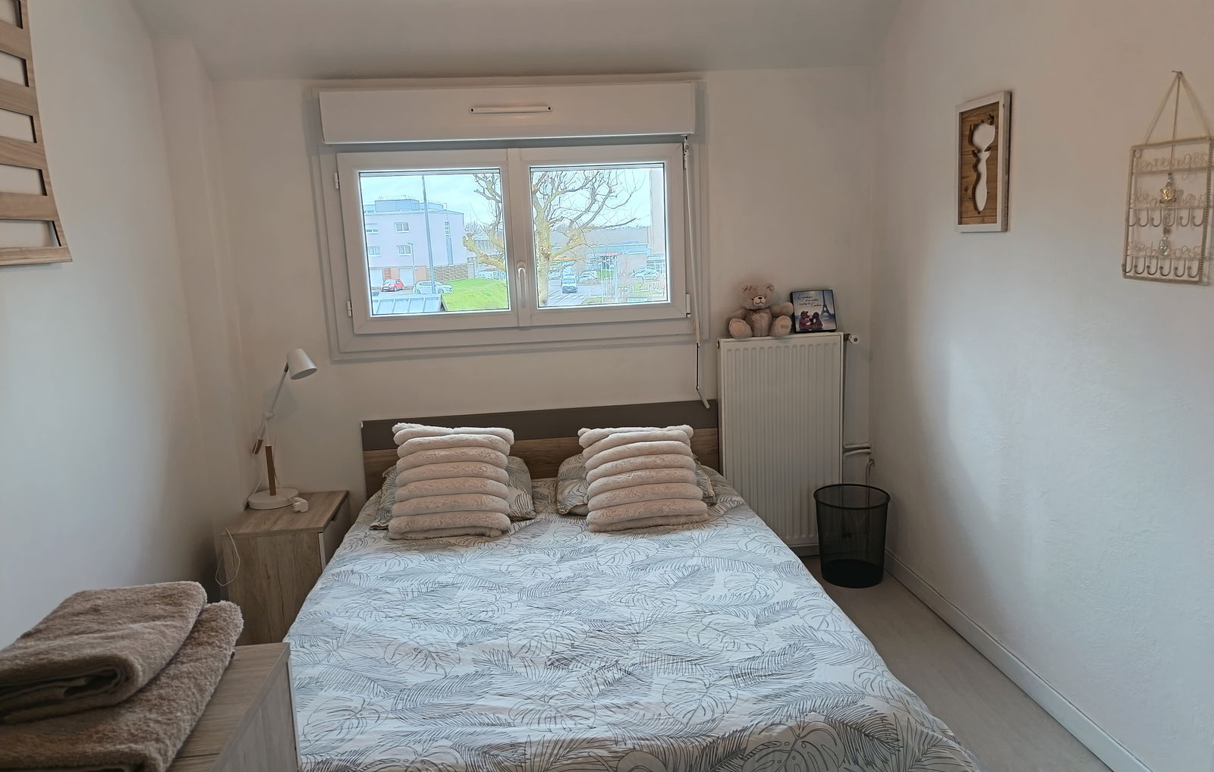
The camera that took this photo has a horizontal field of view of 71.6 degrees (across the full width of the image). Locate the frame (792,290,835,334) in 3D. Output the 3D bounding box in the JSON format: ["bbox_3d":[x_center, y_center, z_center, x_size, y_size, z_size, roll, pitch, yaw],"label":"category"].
[{"bbox_3d":[0.867,-0.308,3.532,0.174,0.174,0.025,-3,-7,-5],"label":"frame"}]

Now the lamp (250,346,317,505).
[{"bbox_3d":[-1.263,0.163,3.264,0.360,0.620,0.200,2,11,24],"label":"lamp"}]

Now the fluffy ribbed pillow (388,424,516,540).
[{"bbox_3d":[-0.541,0.314,2.984,0.430,0.410,0.145,-3,-28,-5],"label":"fluffy ribbed pillow"}]

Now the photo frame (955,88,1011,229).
[{"bbox_3d":[1.168,-0.686,2.622,0.027,0.406,0.263,-3,10,-5],"label":"photo frame"}]

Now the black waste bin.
[{"bbox_3d":[1.013,0.623,3.478,0.304,0.343,0.304,-3,10,-5],"label":"black waste bin"}]

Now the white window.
[{"bbox_3d":[-0.356,-0.566,3.373,1.400,0.775,0.080,-3,10,-5],"label":"white window"}]

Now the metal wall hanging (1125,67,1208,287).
[{"bbox_3d":[1.237,-0.457,1.855,0.050,0.445,0.235,-3,10,-5],"label":"metal wall hanging"}]

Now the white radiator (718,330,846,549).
[{"bbox_3d":[0.725,0.241,3.519,0.505,0.905,0.095,-3,10,-5],"label":"white radiator"}]

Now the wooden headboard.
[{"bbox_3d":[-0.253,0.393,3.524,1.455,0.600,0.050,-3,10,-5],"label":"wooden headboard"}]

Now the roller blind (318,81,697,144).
[{"bbox_3d":[-0.365,-1.038,3.231,1.390,0.195,0.140,-3,10,-5],"label":"roller blind"}]

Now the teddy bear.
[{"bbox_3d":[0.617,-0.306,3.423,0.265,0.215,0.170,-2,10,1],"label":"teddy bear"}]

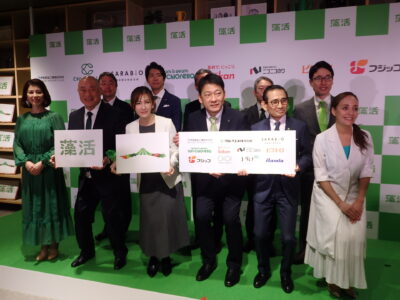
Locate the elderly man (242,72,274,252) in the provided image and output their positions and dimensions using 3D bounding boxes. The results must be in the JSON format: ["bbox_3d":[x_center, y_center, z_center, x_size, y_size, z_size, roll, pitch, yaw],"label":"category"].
[{"bbox_3d":[0.597,0.144,3.276,0.470,1.660,0.310,2,6,15],"label":"elderly man"}]

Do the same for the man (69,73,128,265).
[{"bbox_3d":[-0.863,0.196,2.991,0.520,1.610,0.450,2,6,17],"label":"man"}]

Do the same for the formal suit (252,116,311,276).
[{"bbox_3d":[0.649,0.358,2.657,0.500,1.240,0.390,2,6,18],"label":"formal suit"}]

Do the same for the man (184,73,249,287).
[{"bbox_3d":[0.134,0.226,2.711,0.520,1.610,0.430,2,6,18],"label":"man"}]

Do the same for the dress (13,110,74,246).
[{"bbox_3d":[-1.403,0.250,3.150,0.520,1.210,0.390,0,6,2],"label":"dress"}]

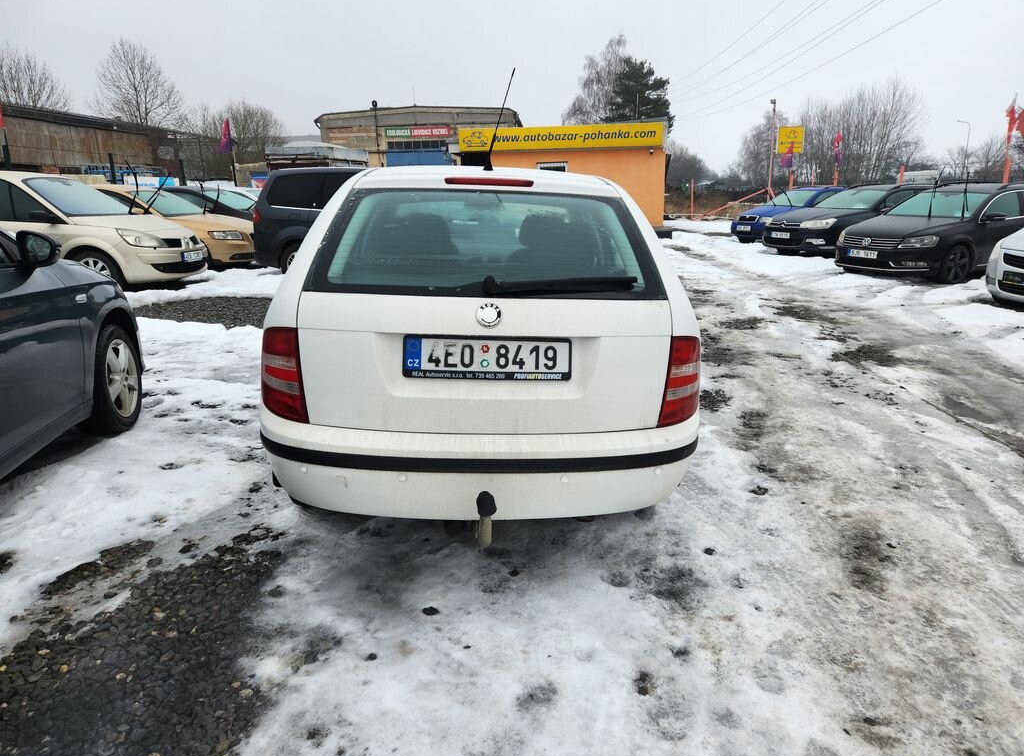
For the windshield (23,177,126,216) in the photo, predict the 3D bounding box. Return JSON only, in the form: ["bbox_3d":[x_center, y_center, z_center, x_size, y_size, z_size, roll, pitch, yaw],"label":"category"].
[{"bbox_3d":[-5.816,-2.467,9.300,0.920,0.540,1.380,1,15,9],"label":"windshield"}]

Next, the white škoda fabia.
[{"bbox_3d":[-0.215,-0.487,4.200,1.670,1.460,4.260,0,15,-4],"label":"white škoda fabia"}]

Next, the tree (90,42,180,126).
[{"bbox_3d":[-27.271,-18.614,50.307,6.600,11.900,6.600,-8,17,-26],"label":"tree"}]

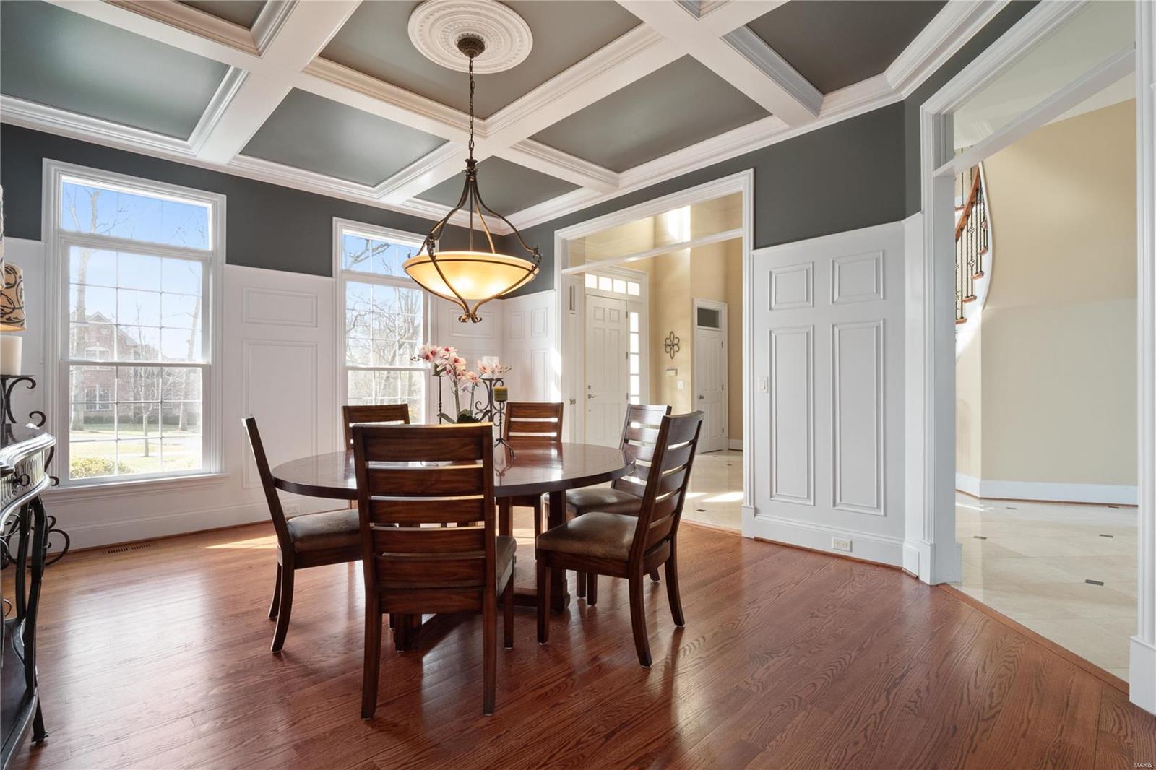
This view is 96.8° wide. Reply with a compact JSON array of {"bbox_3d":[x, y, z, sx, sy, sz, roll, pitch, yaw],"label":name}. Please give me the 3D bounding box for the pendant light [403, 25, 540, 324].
[{"bbox_3d":[-0.590,-1.128,2.820,0.745,1.570,0.745,0,0,0],"label":"pendant light"}]

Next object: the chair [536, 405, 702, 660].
[{"bbox_3d":[0.209,0.636,2.355,0.630,1.010,0.505,-1,0,30],"label":"chair"}]

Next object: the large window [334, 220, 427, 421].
[{"bbox_3d":[-1.881,-0.423,5.138,1.059,2.305,0.120,0,-1,-41],"label":"large window"}]

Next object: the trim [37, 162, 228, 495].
[{"bbox_3d":[-3.311,-0.421,3.905,1.075,2.305,0.110,0,-1,-41],"label":"trim"}]

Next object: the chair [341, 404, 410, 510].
[{"bbox_3d":[-1.266,0.656,3.497,0.505,1.010,0.630,0,-1,-39],"label":"chair"}]

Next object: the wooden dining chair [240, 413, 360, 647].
[{"bbox_3d":[-1.250,0.648,2.487,0.630,1.010,0.505,0,-1,-34],"label":"wooden dining chair"}]

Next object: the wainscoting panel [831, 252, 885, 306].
[{"bbox_3d":[1.806,-0.691,3.316,0.310,0.313,0.030,-1,-1,44],"label":"wainscoting panel"}]

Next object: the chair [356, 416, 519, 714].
[{"bbox_3d":[-0.524,0.639,1.967,0.505,1.010,0.630,0,0,-4],"label":"chair"}]

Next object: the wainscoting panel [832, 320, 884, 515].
[{"bbox_3d":[1.809,0.204,3.313,0.318,1.224,0.030,-1,-1,44],"label":"wainscoting panel"}]

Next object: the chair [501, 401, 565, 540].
[{"bbox_3d":[-0.412,0.651,3.731,0.505,1.010,0.630,0,0,15],"label":"chair"}]

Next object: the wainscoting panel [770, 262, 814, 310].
[{"bbox_3d":[1.500,-0.684,3.606,0.309,0.301,0.030,-1,-1,44],"label":"wainscoting panel"}]

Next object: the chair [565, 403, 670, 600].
[{"bbox_3d":[0.185,0.642,3.117,0.630,1.010,0.505,0,0,-24],"label":"chair"}]

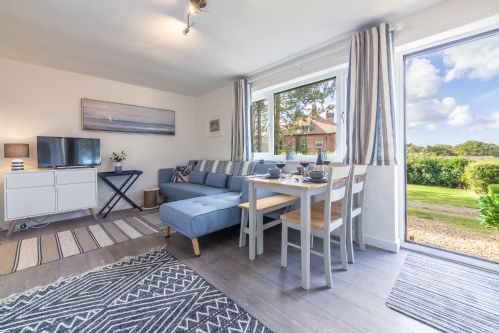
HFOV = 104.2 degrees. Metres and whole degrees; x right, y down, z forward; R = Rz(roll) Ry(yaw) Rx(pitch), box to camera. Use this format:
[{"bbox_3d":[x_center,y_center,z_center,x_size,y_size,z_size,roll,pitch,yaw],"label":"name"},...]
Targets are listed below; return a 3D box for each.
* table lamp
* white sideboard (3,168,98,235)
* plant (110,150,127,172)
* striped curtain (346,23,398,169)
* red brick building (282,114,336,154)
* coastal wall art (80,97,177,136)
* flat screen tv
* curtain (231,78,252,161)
[{"bbox_3d":[-3.129,-0.118,2.620,0.215,0.370,0.215,-3,4,-43],"label":"table lamp"},{"bbox_3d":[-2.859,0.456,2.888,0.920,0.800,0.360,-3,4,-43],"label":"white sideboard"},{"bbox_3d":[-2.298,-0.095,3.408,0.220,0.375,0.220,-3,4,-43],"label":"plant"},{"bbox_3d":[1.272,-0.711,2.055,0.430,1.370,0.140,2,4,44],"label":"striped curtain"},{"bbox_3d":[5.892,-2.402,17.000,6.300,4.500,5.200,1,3,30],"label":"red brick building"},{"bbox_3d":[-2.188,-0.898,3.734,1.510,0.525,0.035,-3,4,-43],"label":"coastal wall art"},{"bbox_3d":[-2.728,-0.195,2.980,0.720,0.475,0.130,-3,4,-43],"label":"flat screen tv"},{"bbox_3d":[-0.140,-0.809,3.443,0.420,1.380,0.130,2,4,44],"label":"curtain"}]

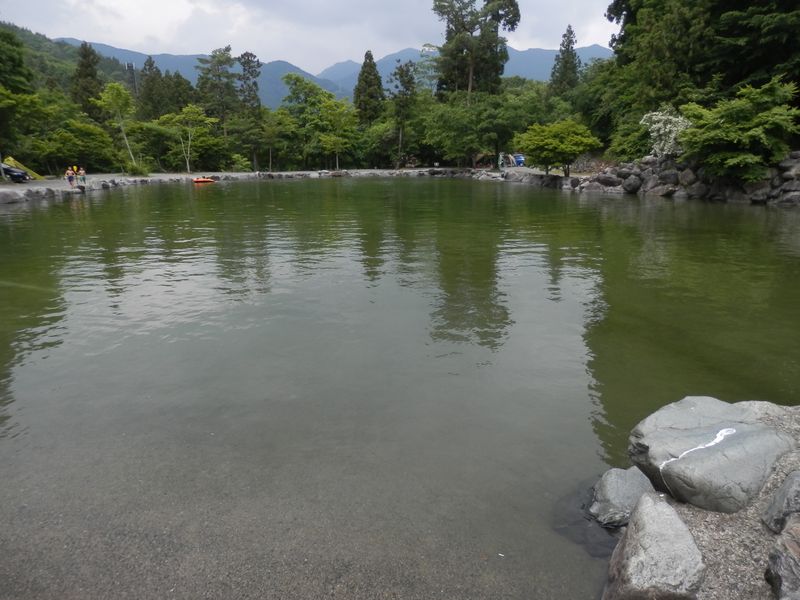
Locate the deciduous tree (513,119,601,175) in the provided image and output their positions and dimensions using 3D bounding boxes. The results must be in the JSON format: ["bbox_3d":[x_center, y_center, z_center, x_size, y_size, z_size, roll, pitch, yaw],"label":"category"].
[{"bbox_3d":[12.405,-12.101,45.947,6.750,4.460,6.070,3,14,14],"label":"deciduous tree"}]

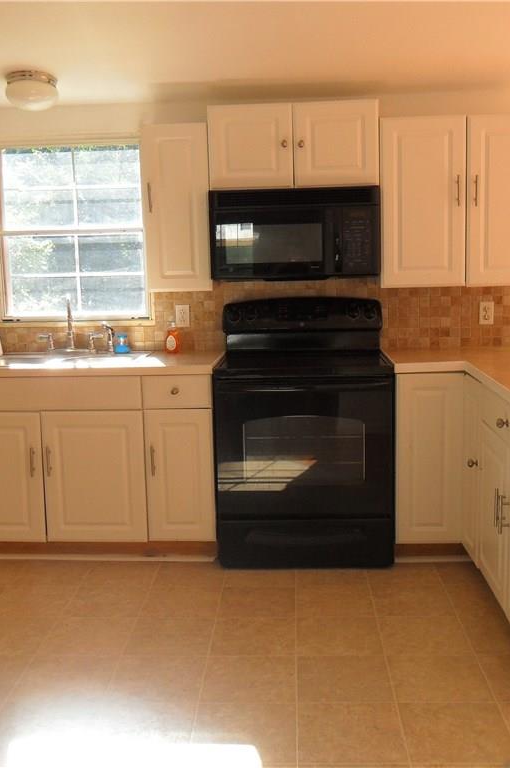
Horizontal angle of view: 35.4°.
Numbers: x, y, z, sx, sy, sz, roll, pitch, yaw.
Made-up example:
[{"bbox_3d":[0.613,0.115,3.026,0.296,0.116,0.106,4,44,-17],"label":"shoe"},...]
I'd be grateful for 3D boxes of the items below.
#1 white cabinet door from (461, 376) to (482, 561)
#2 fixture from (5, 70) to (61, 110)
[{"bbox_3d":[0.900,0.346,3.273,0.027,0.746,0.308,-1,8,4],"label":"white cabinet door"},{"bbox_3d":[-0.969,-1.269,3.490,0.225,0.125,0.225,-1,8,4],"label":"fixture"}]

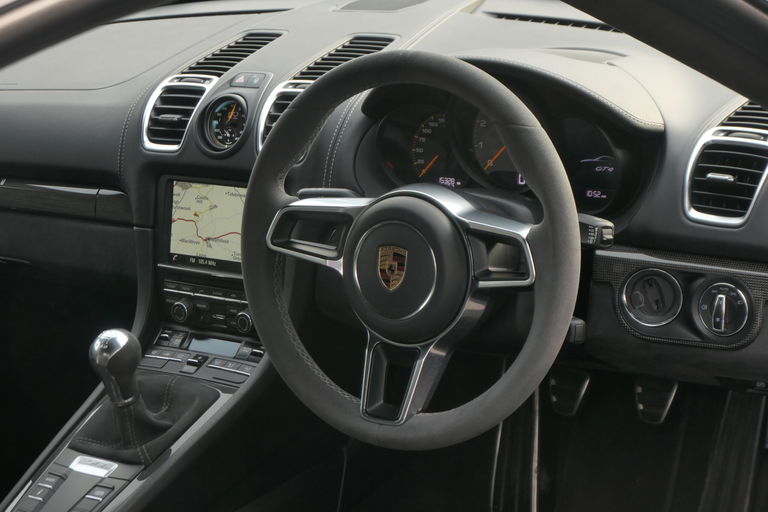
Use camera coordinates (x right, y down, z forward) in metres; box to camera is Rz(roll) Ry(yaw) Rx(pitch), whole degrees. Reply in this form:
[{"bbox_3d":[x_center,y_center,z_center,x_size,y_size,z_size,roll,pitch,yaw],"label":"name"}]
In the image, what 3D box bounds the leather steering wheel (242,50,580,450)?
[{"bbox_3d":[0.026,-0.005,1.420,0.360,0.360,0.085,9,8,34],"label":"leather steering wheel"}]

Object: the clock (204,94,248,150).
[{"bbox_3d":[-0.172,-0.151,1.736,0.061,0.061,0.030,9,9,34],"label":"clock"}]

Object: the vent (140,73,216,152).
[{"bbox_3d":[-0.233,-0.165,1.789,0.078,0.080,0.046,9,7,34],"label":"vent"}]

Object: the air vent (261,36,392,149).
[{"bbox_3d":[-0.061,-0.179,1.742,0.078,0.100,0.187,9,22,34],"label":"air vent"}]

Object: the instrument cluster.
[{"bbox_3d":[0.118,-0.103,1.548,0.280,0.112,0.070,9,8,34],"label":"instrument cluster"}]

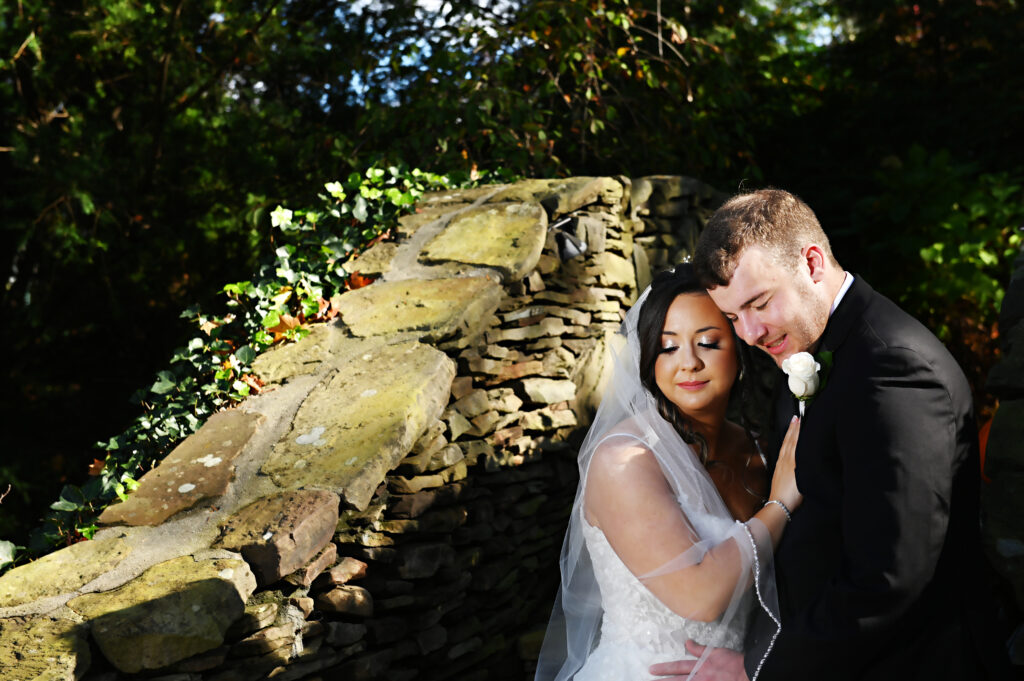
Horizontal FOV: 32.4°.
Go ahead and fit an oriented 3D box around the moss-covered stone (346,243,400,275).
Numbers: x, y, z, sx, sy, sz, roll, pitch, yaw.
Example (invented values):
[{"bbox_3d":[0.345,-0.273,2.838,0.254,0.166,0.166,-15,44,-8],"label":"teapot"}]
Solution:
[{"bbox_3d":[-0.325,-0.180,4.150,0.120,0.050,0.140,4,27,25],"label":"moss-covered stone"}]

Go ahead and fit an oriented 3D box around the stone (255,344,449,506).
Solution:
[{"bbox_3d":[-0.275,0.171,3.449,0.255,0.080,0.550,-1,26,17],"label":"stone"}]

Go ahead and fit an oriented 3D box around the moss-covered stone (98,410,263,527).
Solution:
[{"bbox_3d":[-0.577,0.267,3.327,0.185,0.070,0.398,1,26,21],"label":"moss-covered stone"}]

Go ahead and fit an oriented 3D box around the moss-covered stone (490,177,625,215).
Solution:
[{"bbox_3d":[0.130,-0.365,4.550,0.230,0.080,0.350,-13,17,-21],"label":"moss-covered stone"}]

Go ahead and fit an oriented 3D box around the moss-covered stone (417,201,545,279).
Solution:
[{"bbox_3d":[-0.038,-0.216,4.198,0.237,0.075,0.378,1,26,21],"label":"moss-covered stone"}]

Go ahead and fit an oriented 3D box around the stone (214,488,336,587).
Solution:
[{"bbox_3d":[-0.405,0.354,3.103,0.140,0.090,0.225,8,27,37],"label":"stone"}]

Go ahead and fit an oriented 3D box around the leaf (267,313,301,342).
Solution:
[{"bbox_3d":[-0.500,-0.030,3.860,0.080,0.040,0.080,0,26,18],"label":"leaf"}]

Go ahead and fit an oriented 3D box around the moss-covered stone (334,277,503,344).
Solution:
[{"bbox_3d":[-0.220,-0.042,3.877,0.362,0.070,0.264,-4,25,11],"label":"moss-covered stone"}]

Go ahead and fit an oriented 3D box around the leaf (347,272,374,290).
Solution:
[{"bbox_3d":[-0.348,-0.137,4.060,0.070,0.030,0.065,0,26,18],"label":"leaf"}]

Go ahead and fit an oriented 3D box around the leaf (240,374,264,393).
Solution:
[{"bbox_3d":[-0.533,0.090,3.620,0.055,0.030,0.052,0,26,18],"label":"leaf"}]

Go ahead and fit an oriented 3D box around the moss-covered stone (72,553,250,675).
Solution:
[{"bbox_3d":[-0.560,0.450,2.880,0.305,0.105,0.185,-6,24,19],"label":"moss-covered stone"}]

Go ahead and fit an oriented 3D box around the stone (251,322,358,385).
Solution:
[{"bbox_3d":[-0.429,0.054,3.726,0.140,0.060,0.281,7,29,30],"label":"stone"}]

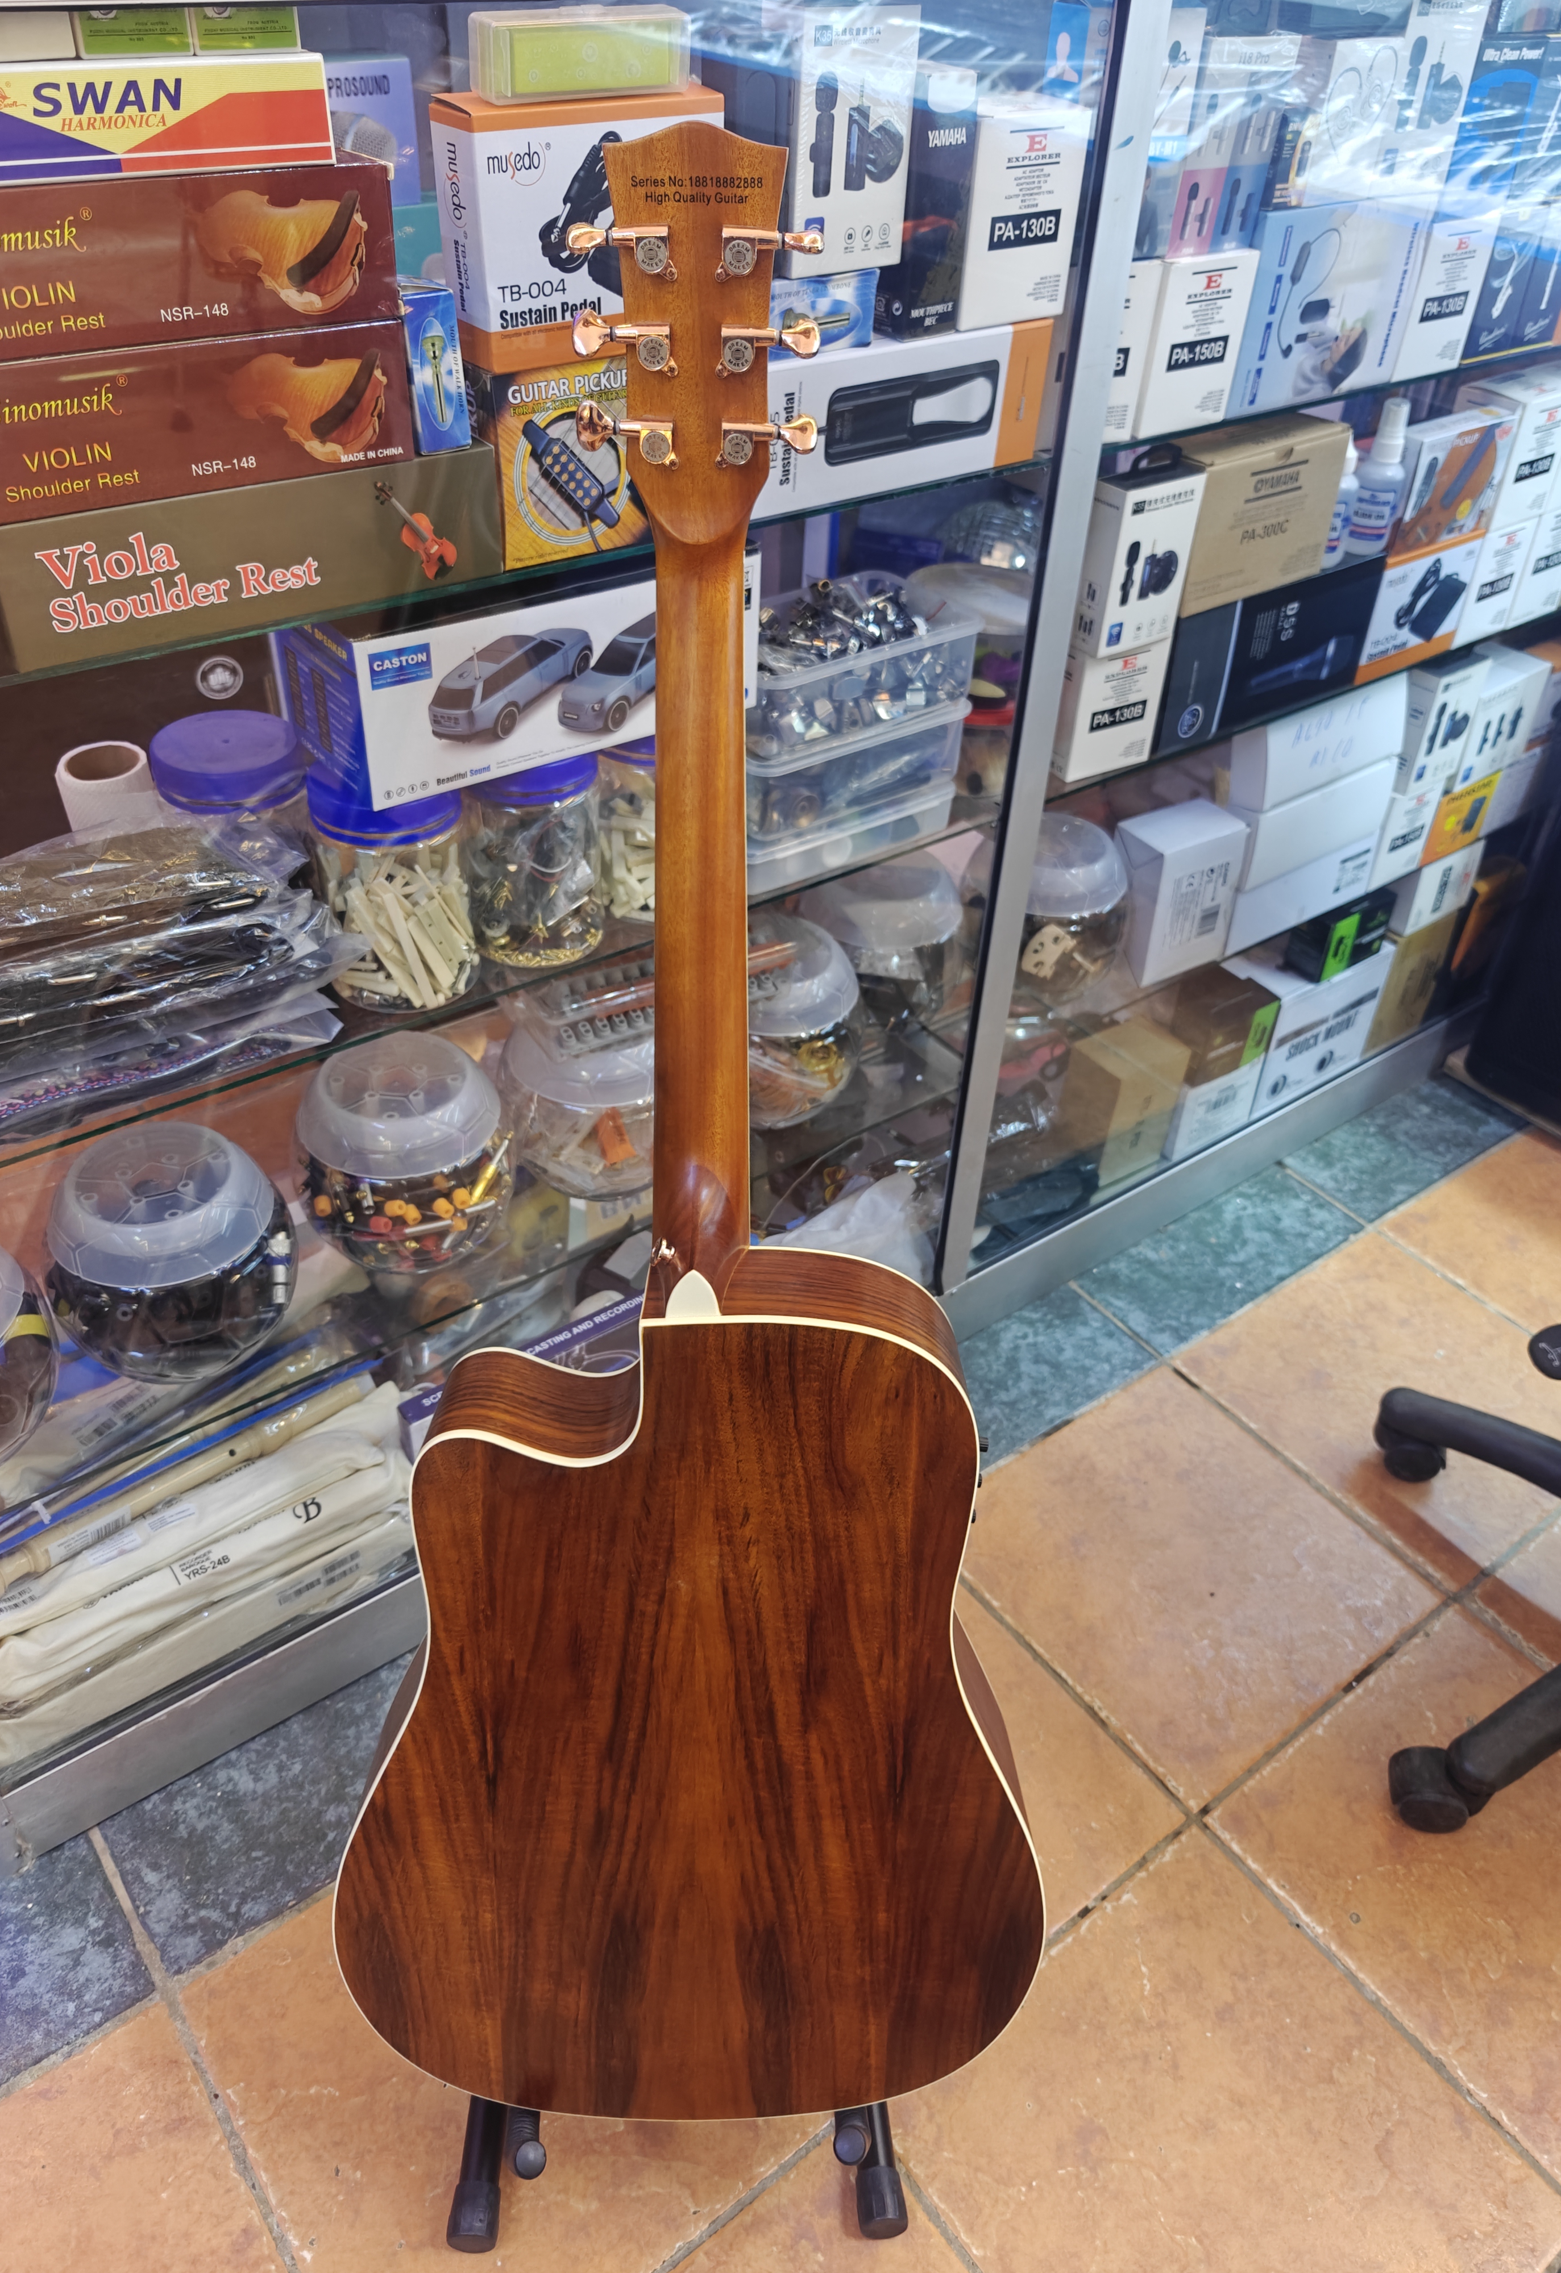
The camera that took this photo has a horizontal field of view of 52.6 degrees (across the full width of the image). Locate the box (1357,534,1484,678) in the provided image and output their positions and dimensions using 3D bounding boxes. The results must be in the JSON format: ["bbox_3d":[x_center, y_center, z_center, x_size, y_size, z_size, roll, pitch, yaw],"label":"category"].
[{"bbox_3d":[0.571,-0.495,1.454,0.148,0.112,0.046,-24,46,-29],"label":"box"}]

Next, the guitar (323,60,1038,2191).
[{"bbox_3d":[-0.043,0.068,0.823,0.402,1.035,0.128,1,19,-2],"label":"guitar"}]

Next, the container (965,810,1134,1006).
[{"bbox_3d":[0.239,-0.203,1.429,0.151,0.156,0.151,2,39,-1],"label":"container"}]

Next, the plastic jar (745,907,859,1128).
[{"bbox_3d":[-0.011,-0.100,1.382,0.164,0.151,0.164,2,39,-1],"label":"plastic jar"}]

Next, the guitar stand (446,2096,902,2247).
[{"bbox_3d":[-0.059,0.483,0.994,0.285,0.300,0.290,2,39,-2],"label":"guitar stand"}]

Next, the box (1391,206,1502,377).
[{"bbox_3d":[0.501,-0.673,1.255,0.091,0.109,0.067,-24,46,-29],"label":"box"}]

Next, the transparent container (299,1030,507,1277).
[{"bbox_3d":[-0.275,0.013,1.166,0.160,0.146,0.160,2,39,-1],"label":"transparent container"}]

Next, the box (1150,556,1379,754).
[{"bbox_3d":[0.400,-0.428,1.361,0.260,0.112,0.068,-24,46,-29],"label":"box"}]

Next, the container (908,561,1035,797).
[{"bbox_3d":[0.161,-0.372,1.284,0.122,0.154,0.122,2,39,-1],"label":"container"}]

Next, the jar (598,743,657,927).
[{"bbox_3d":[-0.075,-0.223,1.059,0.091,0.142,0.091,2,39,-1],"label":"jar"}]

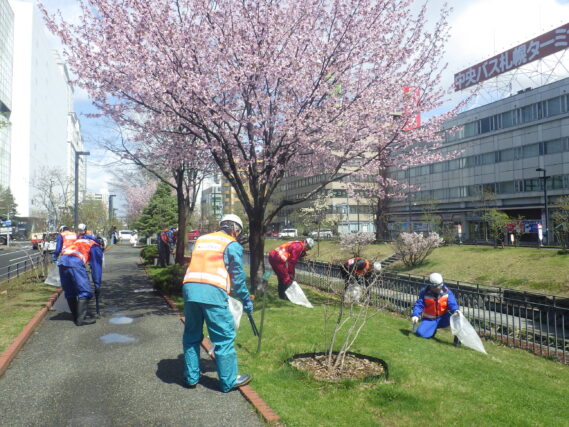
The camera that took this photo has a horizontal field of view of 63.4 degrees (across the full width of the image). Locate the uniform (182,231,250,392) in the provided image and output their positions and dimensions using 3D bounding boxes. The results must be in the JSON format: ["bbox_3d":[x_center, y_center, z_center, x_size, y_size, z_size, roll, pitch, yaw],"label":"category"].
[{"bbox_3d":[-0.632,0.911,4.280,0.570,1.500,0.580,-2,-2,34],"label":"uniform"}]

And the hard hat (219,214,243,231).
[{"bbox_3d":[-0.524,0.089,4.550,0.220,0.160,0.270,-1,-24,41],"label":"hard hat"}]

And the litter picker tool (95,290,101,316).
[{"bbox_3d":[-3.067,1.468,7.550,0.060,0.500,0.050,1,-2,-37],"label":"litter picker tool"}]

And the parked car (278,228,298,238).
[{"bbox_3d":[0.687,3.467,79.000,3.900,1.620,1.650,0,-2,6],"label":"parked car"}]

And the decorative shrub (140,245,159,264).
[{"bbox_3d":[-5.531,1.692,19.000,0.850,0.840,0.850,0,-2,0],"label":"decorative shrub"}]

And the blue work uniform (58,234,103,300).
[{"bbox_3d":[-3.235,0.856,7.300,0.550,1.050,0.680,-2,-2,34],"label":"blue work uniform"}]

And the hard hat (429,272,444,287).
[{"bbox_3d":[2.411,1.055,7.300,0.220,0.160,0.270,-1,23,25],"label":"hard hat"}]

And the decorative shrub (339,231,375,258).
[{"bbox_3d":[3.832,1.677,24.500,1.850,1.250,1.650,0,-2,9],"label":"decorative shrub"}]

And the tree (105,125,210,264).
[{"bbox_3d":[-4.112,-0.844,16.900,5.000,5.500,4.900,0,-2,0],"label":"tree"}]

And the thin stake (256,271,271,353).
[{"bbox_3d":[-0.251,1.171,5.500,0.100,0.980,0.060,5,-2,0],"label":"thin stake"}]

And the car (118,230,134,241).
[{"bbox_3d":[-19.051,2.653,55.500,1.700,1.500,4.200,0,-2,-19],"label":"car"}]

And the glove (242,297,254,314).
[{"bbox_3d":[-0.344,0.879,4.400,0.100,0.180,0.110,-1,-2,37],"label":"glove"}]

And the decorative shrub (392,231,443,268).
[{"bbox_3d":[5.735,1.541,19.700,2.150,1.450,1.900,0,-2,16],"label":"decorative shrub"}]

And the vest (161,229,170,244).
[{"bbox_3d":[-4.473,0.864,17.300,0.400,0.600,0.440,1,-3,-41],"label":"vest"}]

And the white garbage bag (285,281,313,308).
[{"bbox_3d":[0.280,1.629,9.200,0.560,0.550,0.350,0,-1,0],"label":"white garbage bag"}]

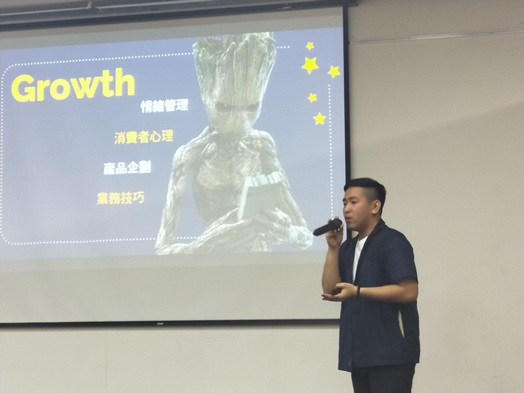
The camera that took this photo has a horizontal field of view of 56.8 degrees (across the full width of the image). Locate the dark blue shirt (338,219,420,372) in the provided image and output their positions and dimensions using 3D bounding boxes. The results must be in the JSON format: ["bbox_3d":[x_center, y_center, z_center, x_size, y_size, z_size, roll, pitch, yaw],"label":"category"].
[{"bbox_3d":[0.570,0.468,2.350,0.310,0.725,0.470,1,-6,-23],"label":"dark blue shirt"}]

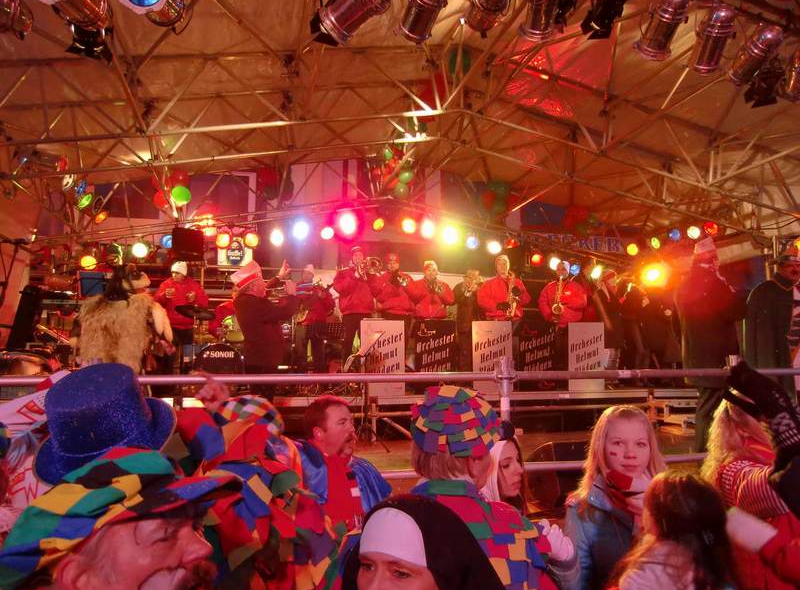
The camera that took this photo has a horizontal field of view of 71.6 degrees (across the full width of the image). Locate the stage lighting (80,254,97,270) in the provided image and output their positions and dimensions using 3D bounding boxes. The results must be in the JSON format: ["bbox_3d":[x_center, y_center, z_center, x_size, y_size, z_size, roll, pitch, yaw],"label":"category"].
[{"bbox_3d":[-4.717,-0.507,8.400,0.250,0.250,0.300,4,1,-29],"label":"stage lighting"}]

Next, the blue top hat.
[{"bbox_3d":[-0.605,0.264,1.140,0.270,0.130,0.290,-7,19,-6],"label":"blue top hat"}]

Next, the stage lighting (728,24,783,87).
[{"bbox_3d":[3.012,-2.029,4.700,0.250,0.270,0.500,1,-33,-13],"label":"stage lighting"}]

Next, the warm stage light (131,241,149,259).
[{"bbox_3d":[-3.945,-0.674,8.400,0.260,0.260,0.300,3,3,-25],"label":"warm stage light"}]

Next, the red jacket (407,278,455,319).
[{"bbox_3d":[0.399,0.046,7.250,0.600,0.560,0.420,0,-7,-6],"label":"red jacket"}]

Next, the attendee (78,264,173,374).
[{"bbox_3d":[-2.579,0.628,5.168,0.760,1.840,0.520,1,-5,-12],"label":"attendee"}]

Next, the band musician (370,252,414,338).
[{"bbox_3d":[-0.103,0.321,7.089,0.580,1.760,0.500,0,-7,-7],"label":"band musician"}]

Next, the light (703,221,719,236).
[{"bbox_3d":[4.534,-0.971,8.100,0.230,0.230,0.320,-1,11,25],"label":"light"}]

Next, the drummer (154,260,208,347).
[{"bbox_3d":[-2.862,0.421,7.223,0.640,1.730,0.450,1,-5,-13],"label":"drummer"}]

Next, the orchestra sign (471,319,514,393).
[{"bbox_3d":[1.167,0.795,7.000,0.540,0.910,0.050,-1,-5,15],"label":"orchestra sign"}]

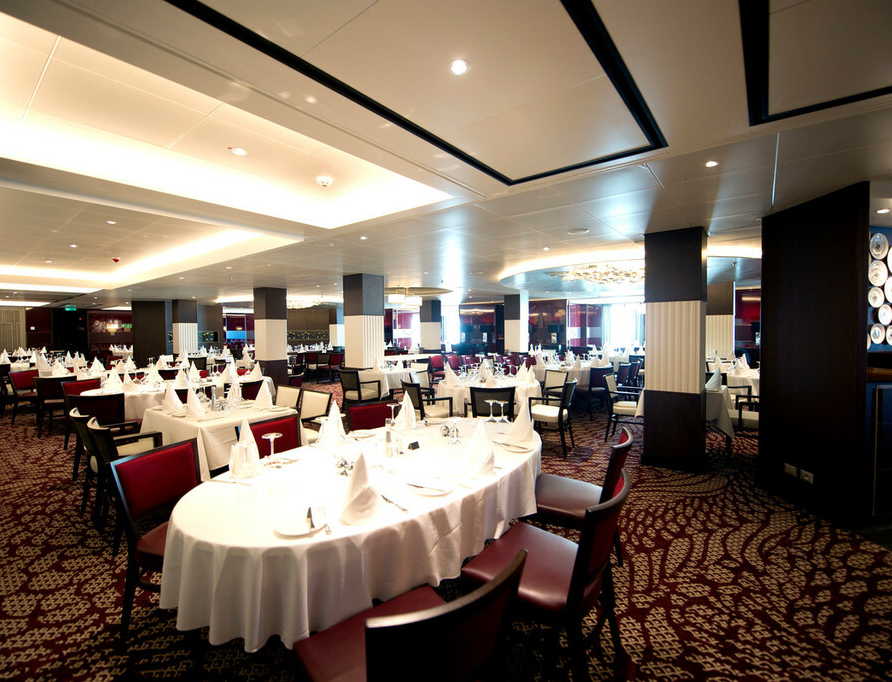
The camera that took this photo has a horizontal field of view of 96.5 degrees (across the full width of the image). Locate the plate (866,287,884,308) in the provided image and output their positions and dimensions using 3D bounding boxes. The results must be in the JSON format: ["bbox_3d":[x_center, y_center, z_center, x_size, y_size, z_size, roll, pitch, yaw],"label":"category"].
[{"bbox_3d":[4.188,-0.420,3.870,0.200,0.200,0.025,-1,1,-11],"label":"plate"}]

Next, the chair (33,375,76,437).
[{"bbox_3d":[-5.414,0.901,5.604,0.480,0.840,0.560,-1,2,-30],"label":"chair"}]

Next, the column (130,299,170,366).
[{"bbox_3d":[-9.701,-0.070,13.330,0.980,2.438,0.750,-1,1,-11],"label":"column"}]

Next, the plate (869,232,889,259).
[{"bbox_3d":[4.250,-0.926,3.900,0.257,0.257,0.030,-1,2,-13],"label":"plate"}]

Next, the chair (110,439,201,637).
[{"bbox_3d":[-1.223,0.987,1.986,0.570,0.855,0.460,0,2,18],"label":"chair"}]

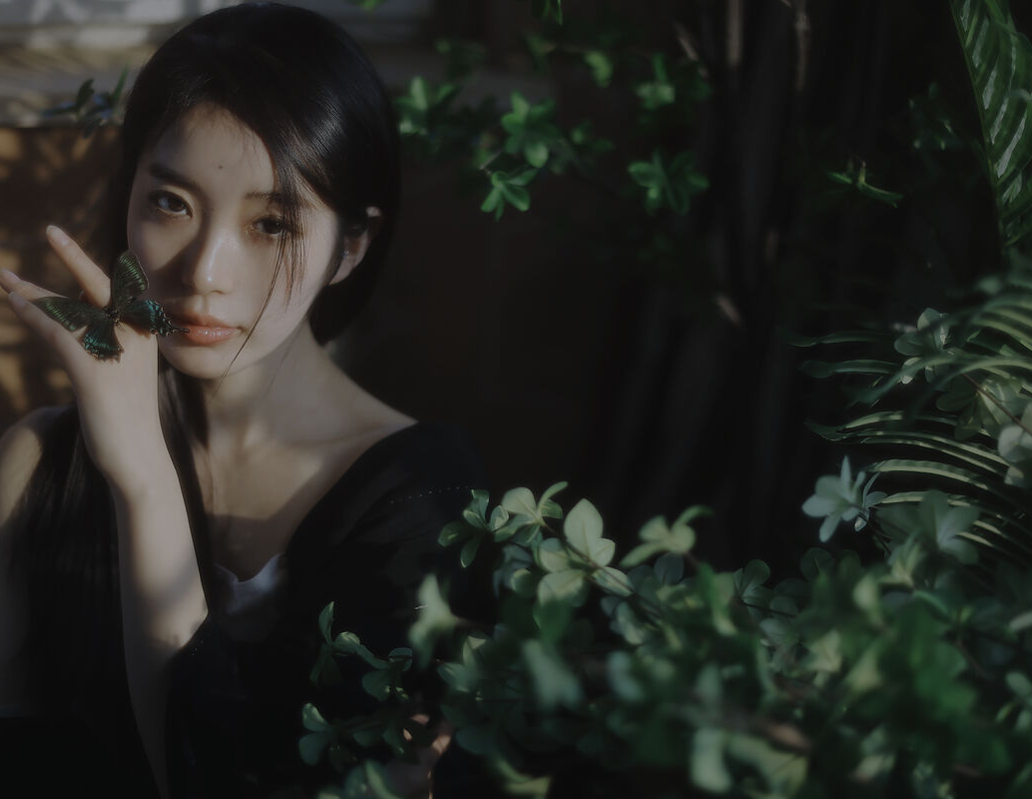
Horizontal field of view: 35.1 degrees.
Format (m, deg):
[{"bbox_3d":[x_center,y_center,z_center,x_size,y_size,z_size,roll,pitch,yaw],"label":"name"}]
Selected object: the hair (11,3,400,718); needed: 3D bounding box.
[{"bbox_3d":[-0.220,-0.008,1.121,0.270,0.516,0.235,5,18,9],"label":"hair"}]

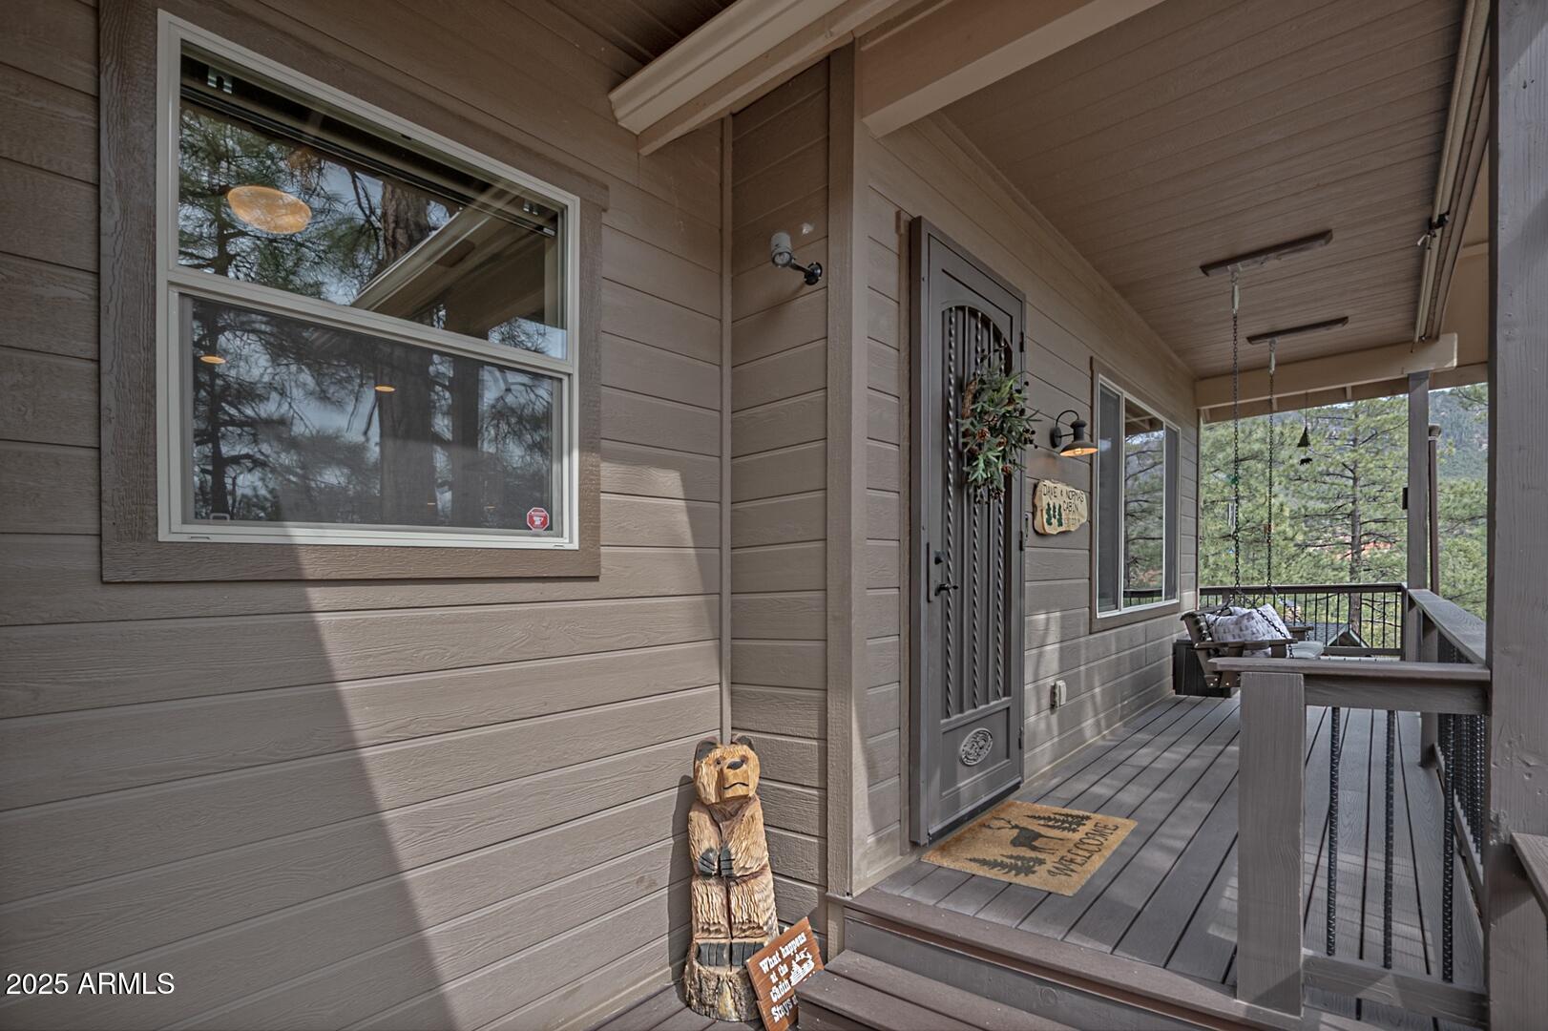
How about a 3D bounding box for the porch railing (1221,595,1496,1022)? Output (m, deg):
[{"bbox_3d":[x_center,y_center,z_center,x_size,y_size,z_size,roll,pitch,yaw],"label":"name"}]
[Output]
[{"bbox_3d":[3.443,0.981,3.692,0.700,0.950,5.880,-1,-4,43],"label":"porch railing"}]

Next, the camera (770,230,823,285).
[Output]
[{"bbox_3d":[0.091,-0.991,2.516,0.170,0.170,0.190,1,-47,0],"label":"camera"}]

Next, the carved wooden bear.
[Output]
[{"bbox_3d":[-0.172,1.402,2.590,0.350,1.000,0.340,2,-3,-12],"label":"carved wooden bear"}]

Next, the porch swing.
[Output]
[{"bbox_3d":[3.788,-0.191,5.074,0.760,2.860,1.750,-1,-4,43],"label":"porch swing"}]

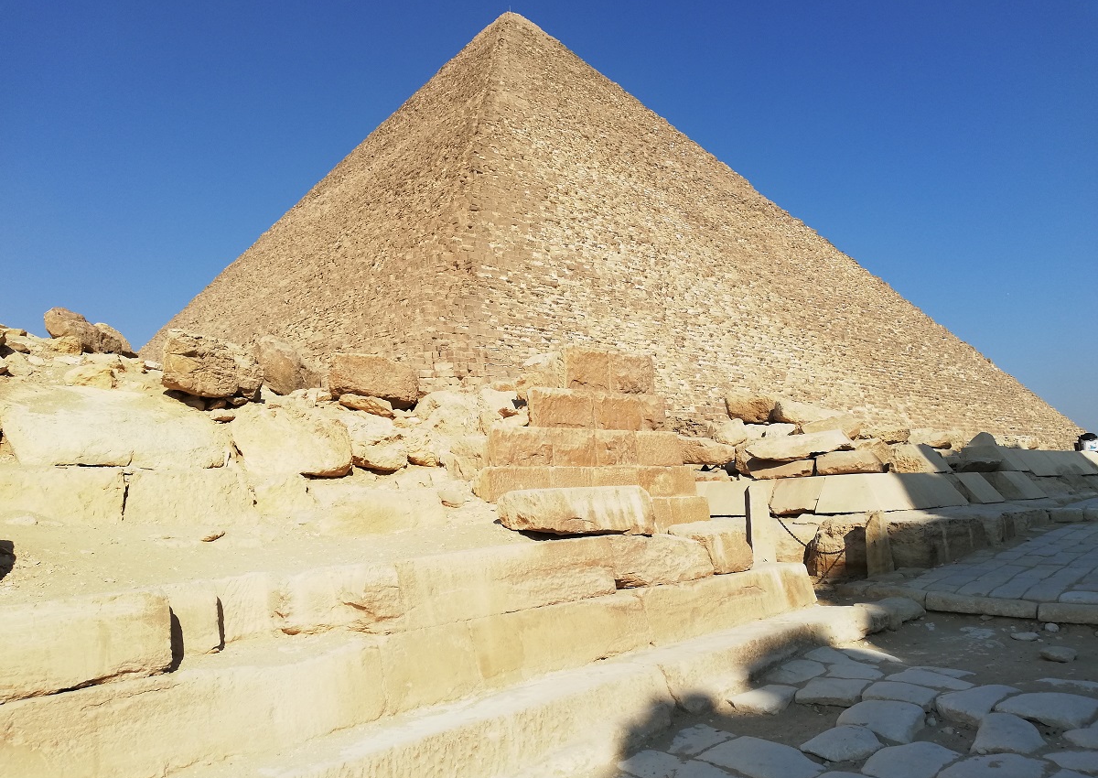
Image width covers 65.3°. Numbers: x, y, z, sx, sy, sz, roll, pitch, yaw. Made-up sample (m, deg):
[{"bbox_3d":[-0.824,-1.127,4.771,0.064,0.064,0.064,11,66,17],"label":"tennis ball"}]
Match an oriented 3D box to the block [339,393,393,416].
[{"bbox_3d":[-2.218,0.198,10.400,0.620,0.170,0.380,18,-17,-26],"label":"block"}]

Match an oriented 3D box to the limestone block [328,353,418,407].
[{"bbox_3d":[-2.303,-0.097,11.200,1.000,0.580,0.650,5,-11,-39],"label":"limestone block"}]

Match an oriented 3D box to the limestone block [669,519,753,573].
[{"bbox_3d":[1.988,1.919,10.544,0.850,0.600,0.750,6,-12,-44],"label":"limestone block"}]

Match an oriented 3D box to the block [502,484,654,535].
[{"bbox_3d":[0.289,1.332,9.402,1.600,0.480,0.650,-1,-9,-12],"label":"block"}]

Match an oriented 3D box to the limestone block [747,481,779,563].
[{"bbox_3d":[2.567,1.597,10.300,0.260,0.960,0.230,-1,-9,-12],"label":"limestone block"}]

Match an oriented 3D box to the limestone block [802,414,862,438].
[{"bbox_3d":[5.682,0.746,17.200,0.939,0.382,0.600,-4,-7,-20],"label":"limestone block"}]

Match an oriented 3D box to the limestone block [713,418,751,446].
[{"bbox_3d":[3.179,0.761,14.947,0.650,0.480,0.550,0,-9,-15],"label":"limestone block"}]

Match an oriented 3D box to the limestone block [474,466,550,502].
[{"bbox_3d":[-0.476,1.227,11.100,0.893,0.409,0.500,5,-11,-42],"label":"limestone block"}]

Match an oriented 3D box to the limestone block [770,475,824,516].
[{"bbox_3d":[4.117,1.769,14.210,0.900,0.620,0.700,3,-10,-32],"label":"limestone block"}]

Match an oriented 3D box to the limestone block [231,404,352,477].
[{"bbox_3d":[-2.878,0.598,9.600,1.150,0.737,0.600,4,-11,-38],"label":"limestone block"}]

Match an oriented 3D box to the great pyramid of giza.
[{"bbox_3d":[-8.043,-33.803,231.986,230.000,139.000,230.000,5,-12,-42],"label":"great pyramid of giza"}]

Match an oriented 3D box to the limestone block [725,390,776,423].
[{"bbox_3d":[3.731,0.342,16.000,0.700,0.560,0.700,5,-11,-39],"label":"limestone block"}]

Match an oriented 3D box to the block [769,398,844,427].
[{"bbox_3d":[5.111,0.472,17.000,1.200,0.420,0.650,8,-12,-29],"label":"block"}]

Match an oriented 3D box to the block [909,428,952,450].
[{"bbox_3d":[8.346,1.093,18.692,0.900,0.500,0.700,-2,-9,-5],"label":"block"}]

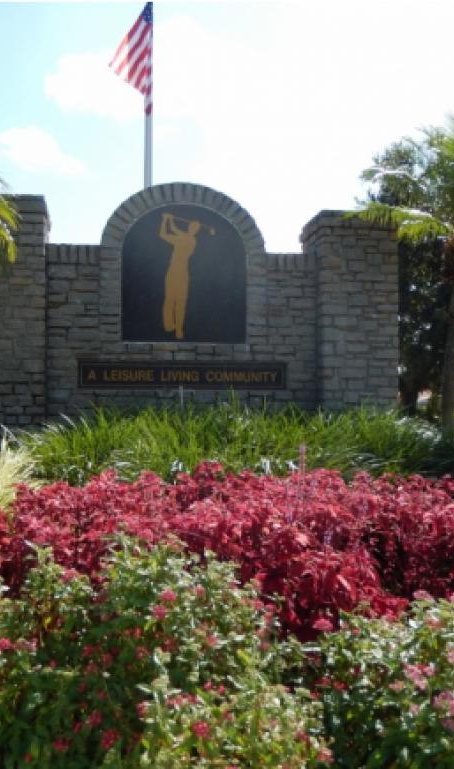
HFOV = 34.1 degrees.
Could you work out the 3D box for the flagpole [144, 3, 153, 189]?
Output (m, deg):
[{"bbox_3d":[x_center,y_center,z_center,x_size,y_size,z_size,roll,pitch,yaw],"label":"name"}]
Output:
[{"bbox_3d":[-1.125,-2.430,10.600,0.100,6.900,0.100,0,-1,0],"label":"flagpole"}]

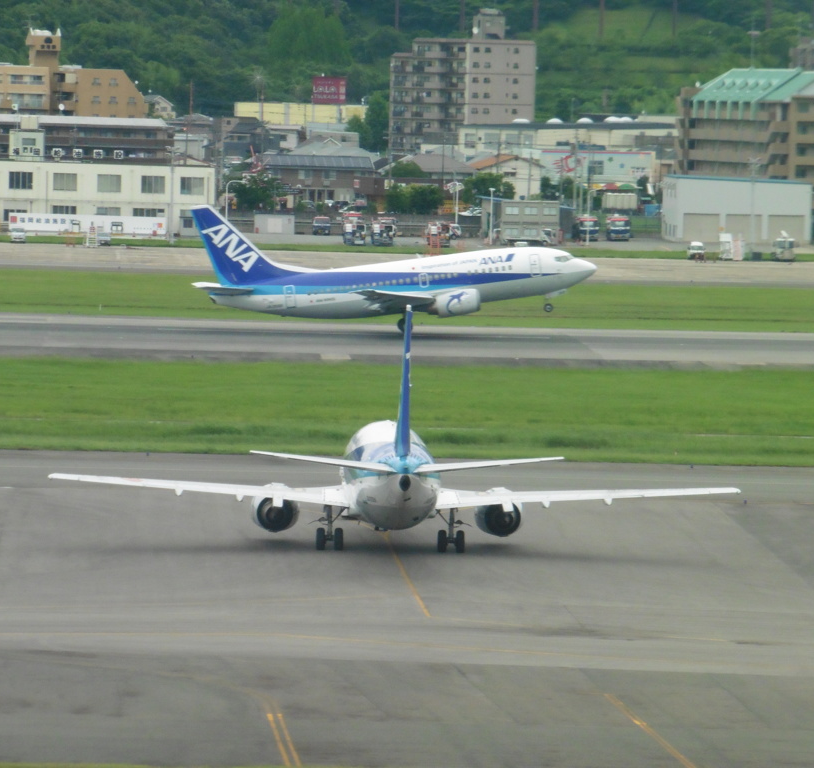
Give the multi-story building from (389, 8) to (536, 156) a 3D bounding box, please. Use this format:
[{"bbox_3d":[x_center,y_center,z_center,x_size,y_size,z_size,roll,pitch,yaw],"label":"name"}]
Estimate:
[{"bbox_3d":[10.712,-55.062,1286.154,15.500,30.300,25.500,0,3,-32],"label":"multi-story building"}]

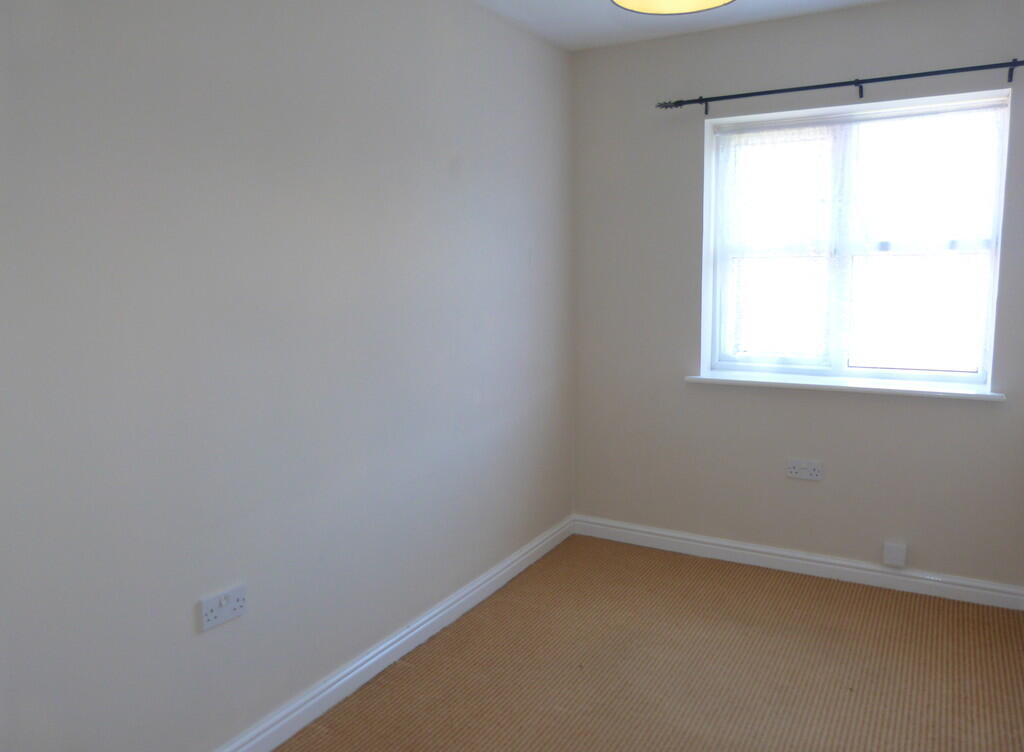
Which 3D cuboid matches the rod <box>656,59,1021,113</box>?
[{"bbox_3d":[1.319,-1.139,2.940,1.500,0.065,0.105,4,10,28],"label":"rod"}]

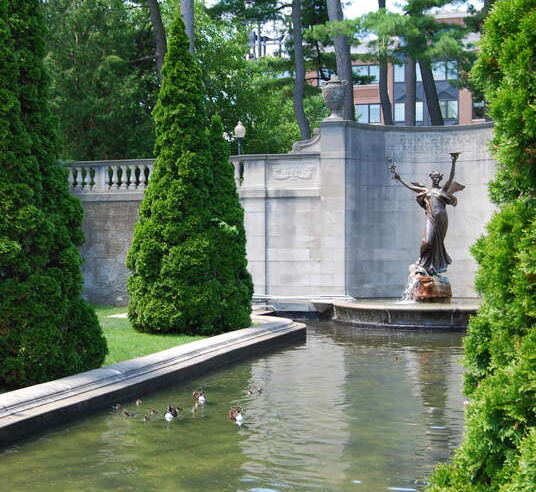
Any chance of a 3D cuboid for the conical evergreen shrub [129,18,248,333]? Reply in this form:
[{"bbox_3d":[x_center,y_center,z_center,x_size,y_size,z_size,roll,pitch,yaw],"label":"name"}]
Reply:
[{"bbox_3d":[-1.490,-1.420,17.700,2.350,6.000,2.350,0,0,0],"label":"conical evergreen shrub"}]

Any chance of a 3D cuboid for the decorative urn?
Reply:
[{"bbox_3d":[1.885,-4.240,26.500,0.770,1.250,0.720,0,0,0],"label":"decorative urn"}]

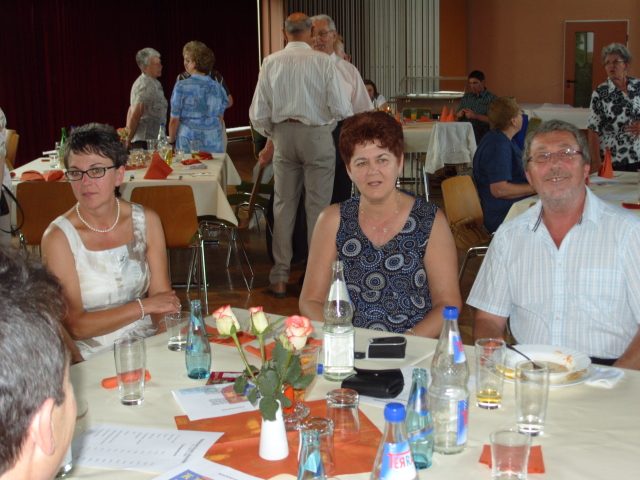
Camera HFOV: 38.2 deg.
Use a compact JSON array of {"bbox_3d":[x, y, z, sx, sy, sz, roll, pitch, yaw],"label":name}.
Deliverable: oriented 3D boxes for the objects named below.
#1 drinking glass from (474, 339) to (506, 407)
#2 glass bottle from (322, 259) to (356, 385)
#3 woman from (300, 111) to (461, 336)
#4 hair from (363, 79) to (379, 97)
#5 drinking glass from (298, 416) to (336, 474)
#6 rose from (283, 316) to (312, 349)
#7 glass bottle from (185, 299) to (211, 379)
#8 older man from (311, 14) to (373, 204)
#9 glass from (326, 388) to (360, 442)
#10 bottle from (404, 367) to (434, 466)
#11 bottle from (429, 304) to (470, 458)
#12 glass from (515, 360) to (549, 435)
[{"bbox_3d":[0.364,0.288,1.979,0.065,0.139,0.065,-1,10,0],"label":"drinking glass"},{"bbox_3d":[0.042,0.190,2.171,0.074,0.278,0.074,-1,10,0],"label":"glass bottle"},{"bbox_3d":[0.176,0.330,2.650,0.520,1.340,0.720,1,11,7],"label":"woman"},{"bbox_3d":[0.603,-1.852,11.300,0.200,0.240,0.220,4,12,22],"label":"hair"},{"bbox_3d":[-0.006,0.392,1.759,0.071,0.091,0.071,-1,11,0],"label":"drinking glass"},{"bbox_3d":[-0.042,0.174,1.734,0.060,0.066,0.058,-1,10,0],"label":"rose"},{"bbox_3d":[-0.293,0.237,2.214,0.062,0.184,0.062,-5,11,-17],"label":"glass bottle"},{"bbox_3d":[0.057,-0.586,6.154,0.540,1.776,0.360,7,13,38],"label":"older man"},{"bbox_3d":[0.048,0.362,1.904,0.072,0.092,0.072,-1,11,0],"label":"glass"},{"bbox_3d":[0.189,0.340,1.761,0.060,0.189,0.060,-1,11,0],"label":"bottle"},{"bbox_3d":[0.246,0.264,1.751,0.075,0.276,0.075,2,11,17],"label":"bottle"},{"bbox_3d":[0.420,0.315,1.834,0.064,0.137,0.064,-1,10,0],"label":"glass"}]

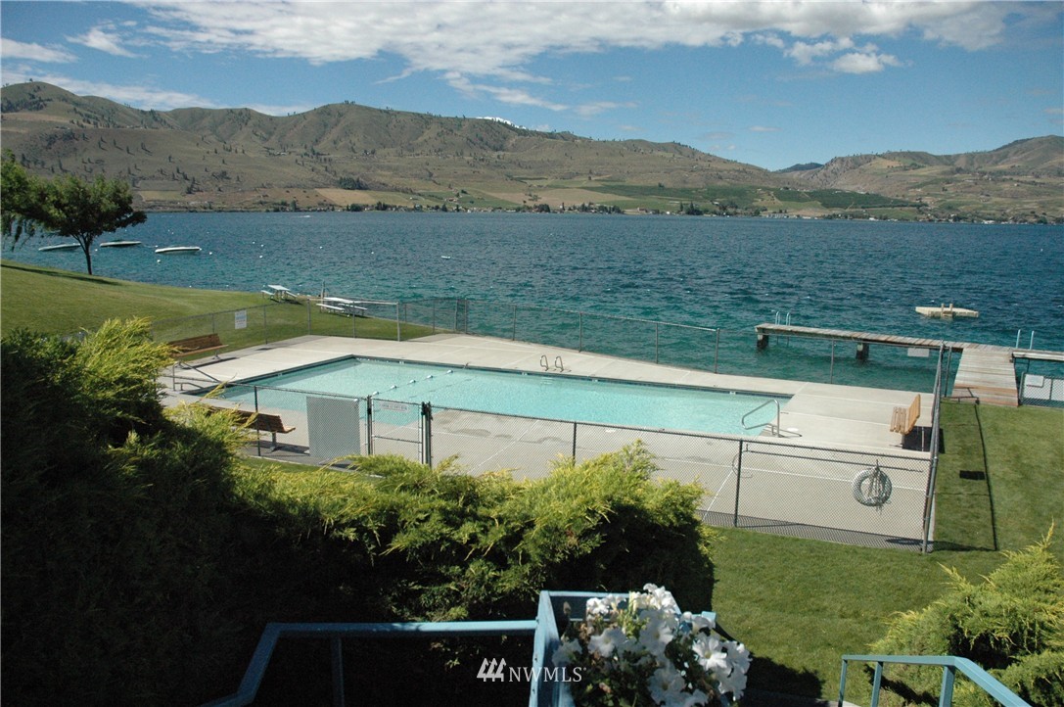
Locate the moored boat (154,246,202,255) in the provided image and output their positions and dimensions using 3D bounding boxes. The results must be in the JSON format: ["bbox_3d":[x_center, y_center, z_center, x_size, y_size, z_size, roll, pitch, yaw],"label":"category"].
[{"bbox_3d":[-49.250,-14.436,111.000,6.100,1.150,2.200,-4,11,-26],"label":"moored boat"}]

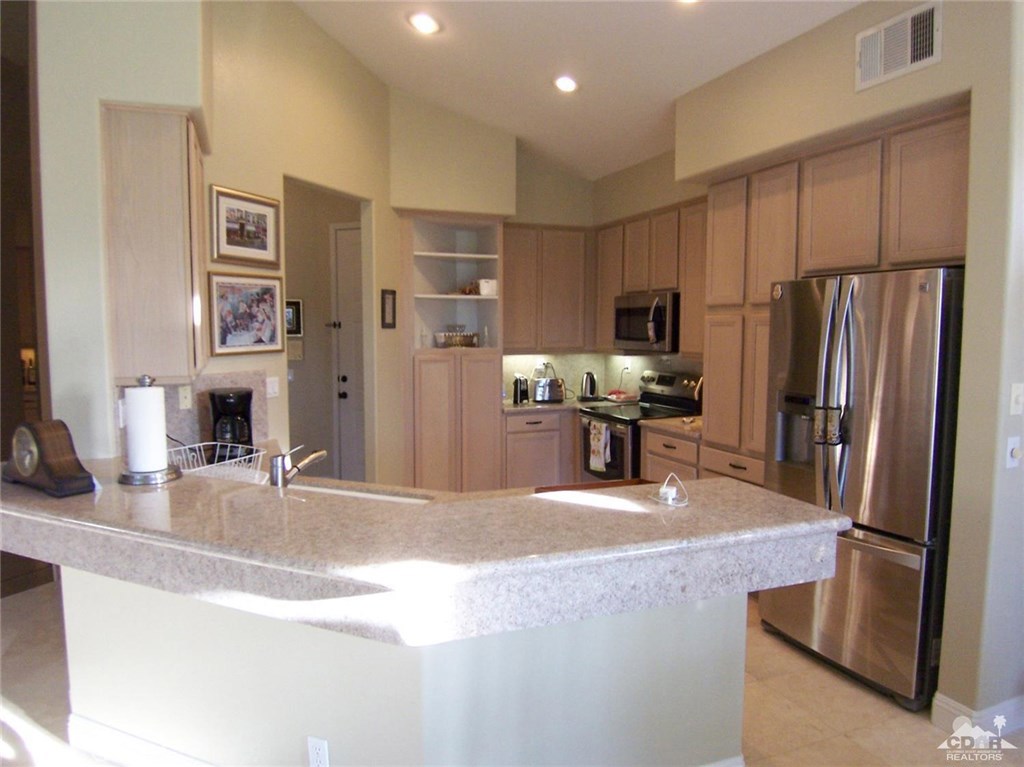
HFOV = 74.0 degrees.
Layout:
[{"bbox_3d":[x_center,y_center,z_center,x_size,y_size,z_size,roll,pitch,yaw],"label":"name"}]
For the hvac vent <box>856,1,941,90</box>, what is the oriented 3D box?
[{"bbox_3d":[1.568,-1.371,2.780,0.020,0.228,0.375,-2,5,-24],"label":"hvac vent"}]

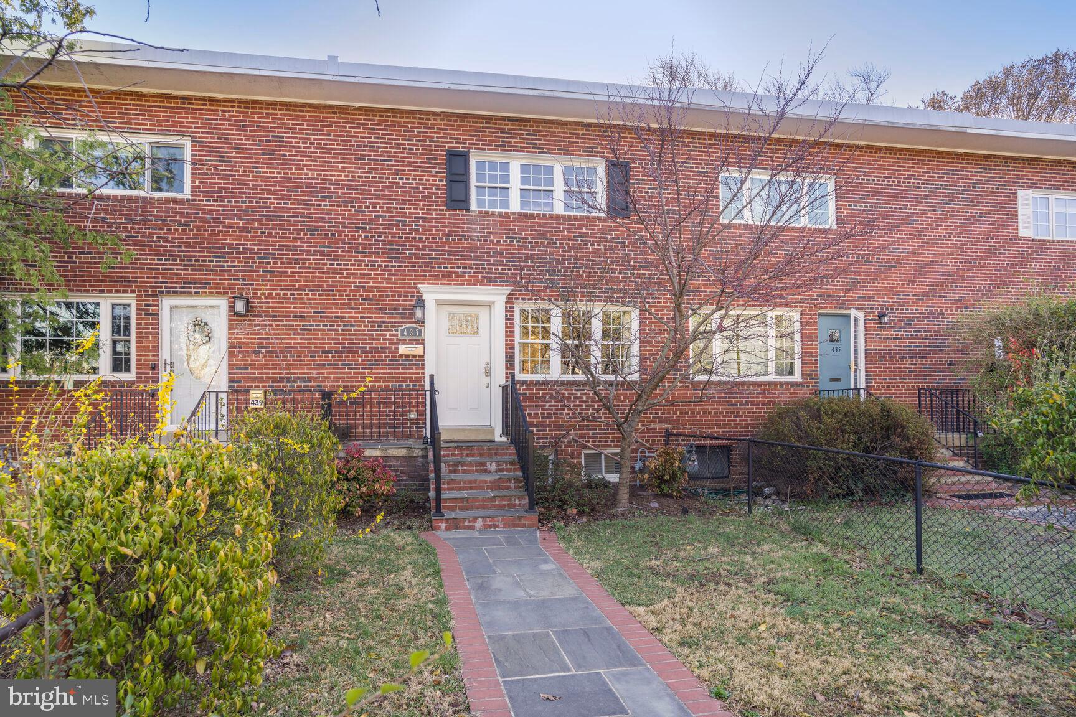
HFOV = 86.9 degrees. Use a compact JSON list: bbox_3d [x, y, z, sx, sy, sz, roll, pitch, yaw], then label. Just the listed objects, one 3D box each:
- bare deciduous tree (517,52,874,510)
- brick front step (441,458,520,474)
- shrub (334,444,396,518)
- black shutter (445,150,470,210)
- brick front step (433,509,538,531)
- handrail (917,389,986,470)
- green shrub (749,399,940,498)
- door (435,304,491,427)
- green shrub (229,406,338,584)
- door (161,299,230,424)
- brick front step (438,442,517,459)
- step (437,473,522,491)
[{"bbox_3d":[2.171,-1.060,7.950,4.700,6.400,3.700,0,-1,-10],"label":"bare deciduous tree"},{"bbox_3d":[-0.984,1.647,8.843,1.350,0.194,0.315,0,-1,-9],"label":"brick front step"},{"bbox_3d":[-2.396,1.664,7.800,0.900,0.980,0.820,0,-1,-10],"label":"shrub"},{"bbox_3d":[-1.303,-2.924,9.307,0.380,0.970,0.040,0,-1,-9],"label":"black shutter"},{"bbox_3d":[-0.730,2.227,7.873,1.430,0.214,0.315,0,-1,-9],"label":"brick front step"},{"bbox_3d":[6.765,1.157,9.370,0.070,1.240,1.100,0,-1,-9],"label":"handrail"},{"bbox_3d":[4.910,1.450,9.150,2.700,1.530,1.700,0,-1,-10],"label":"green shrub"},{"bbox_3d":[-1.247,0.125,9.582,0.910,2.040,0.060,0,-1,-9],"label":"door"},{"bbox_3d":[-2.741,1.320,6.100,1.200,1.580,1.200,0,-1,-9],"label":"green shrub"},{"bbox_3d":[-5.255,0.090,8.700,0.950,2.020,0.070,0,-1,-10],"label":"door"},{"bbox_3d":[-0.992,1.396,8.650,1.320,0.190,0.360,0,-1,-10],"label":"brick front step"},{"bbox_3d":[-0.932,1.837,8.514,1.350,0.194,0.315,0,-1,-9],"label":"step"}]

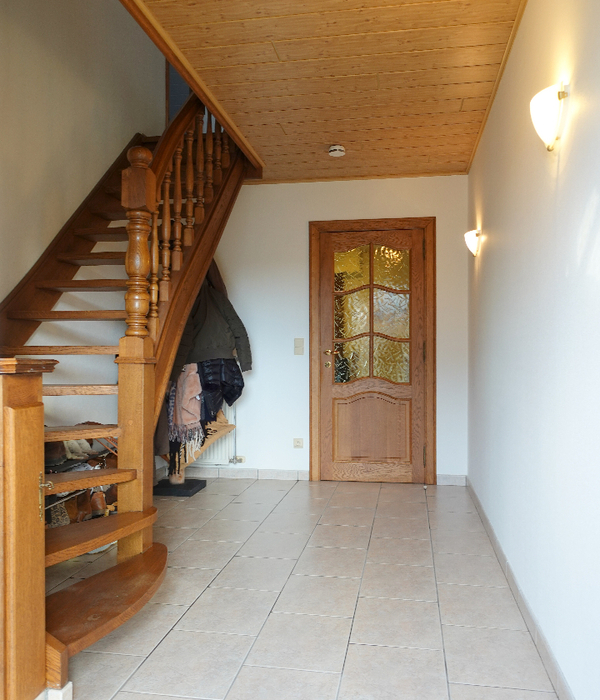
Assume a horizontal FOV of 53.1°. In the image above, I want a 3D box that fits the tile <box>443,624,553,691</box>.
[{"bbox_3d":[0.666,1.058,2.075,0.323,0.010,0.409,0,0,10],"label":"tile"}]

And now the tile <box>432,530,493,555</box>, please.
[{"bbox_3d":[0.888,1.058,3.293,0.323,0.010,0.409,0,0,10],"label":"tile"}]

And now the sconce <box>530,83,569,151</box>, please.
[{"bbox_3d":[0.752,-0.686,1.848,0.085,0.160,0.240,0,0,10],"label":"sconce"}]

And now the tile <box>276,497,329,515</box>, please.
[{"bbox_3d":[0.011,1.062,4.055,0.330,0.010,0.409,0,0,10],"label":"tile"}]

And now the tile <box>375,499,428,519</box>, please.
[{"bbox_3d":[0.679,1.066,3.976,0.333,0.010,0.411,0,0,10],"label":"tile"}]

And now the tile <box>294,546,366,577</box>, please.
[{"bbox_3d":[0.157,1.058,2.988,0.330,0.010,0.409,0,0,10],"label":"tile"}]

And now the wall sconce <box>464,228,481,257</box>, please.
[{"bbox_3d":[1.124,-0.683,3.932,0.100,0.180,0.230,0,0,10],"label":"wall sconce"}]

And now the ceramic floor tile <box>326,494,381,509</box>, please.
[{"bbox_3d":[0.380,1.059,4.216,0.331,0.010,0.409,0,0,10],"label":"ceramic floor tile"}]

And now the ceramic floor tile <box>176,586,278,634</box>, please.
[{"bbox_3d":[-0.282,1.057,2.431,0.330,0.010,0.409,0,0,10],"label":"ceramic floor tile"}]

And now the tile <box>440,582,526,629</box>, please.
[{"bbox_3d":[0.740,1.058,2.481,0.323,0.010,0.409,0,0,10],"label":"tile"}]

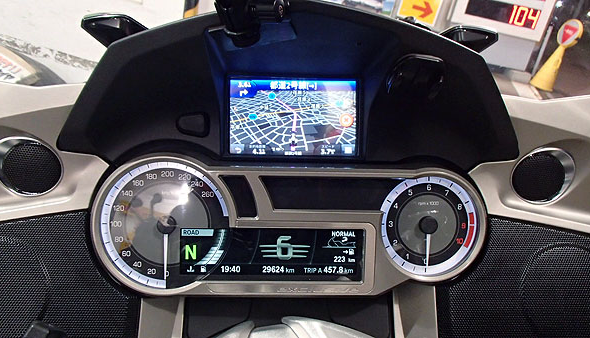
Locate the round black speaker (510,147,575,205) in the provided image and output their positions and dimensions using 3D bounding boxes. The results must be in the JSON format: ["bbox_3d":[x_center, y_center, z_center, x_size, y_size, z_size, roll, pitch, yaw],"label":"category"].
[{"bbox_3d":[0.197,0.005,0.354,0.049,0.047,0.017,20,4,39],"label":"round black speaker"}]

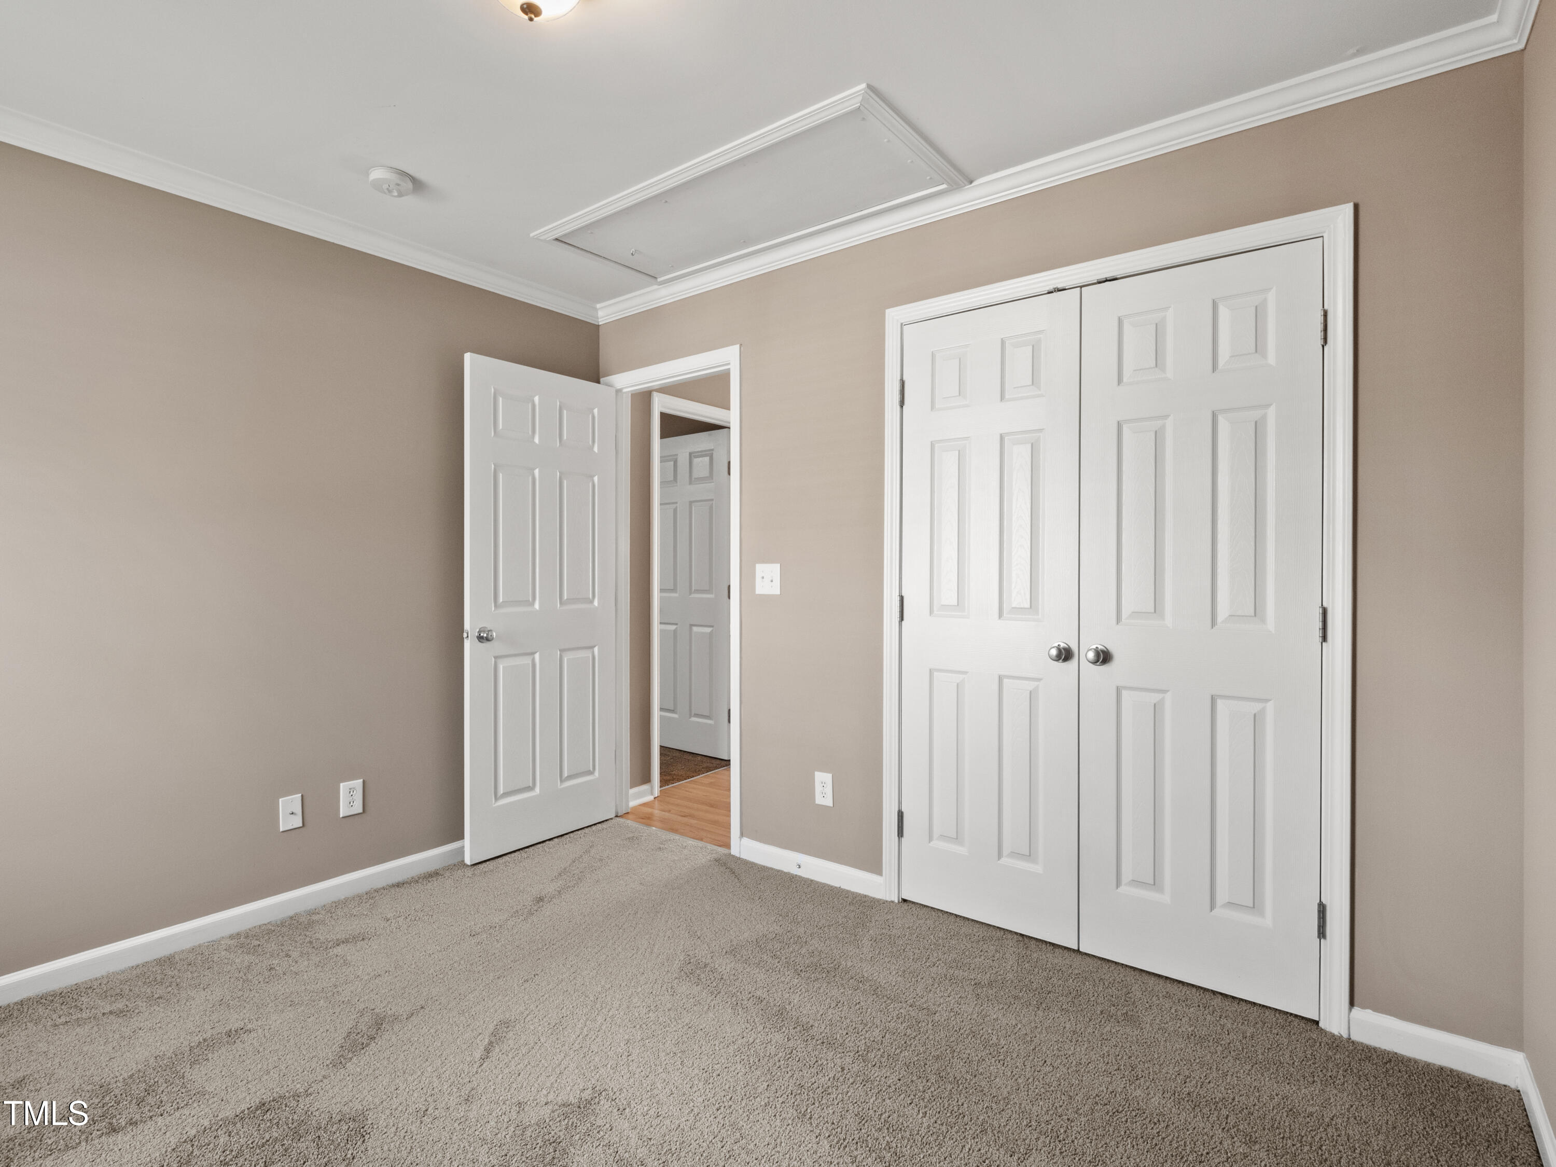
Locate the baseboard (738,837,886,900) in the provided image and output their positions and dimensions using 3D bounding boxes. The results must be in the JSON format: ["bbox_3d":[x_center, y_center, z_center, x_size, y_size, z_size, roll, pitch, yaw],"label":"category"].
[{"bbox_3d":[0.120,1.084,2.761,0.640,0.082,0.020,0,1,35],"label":"baseboard"}]

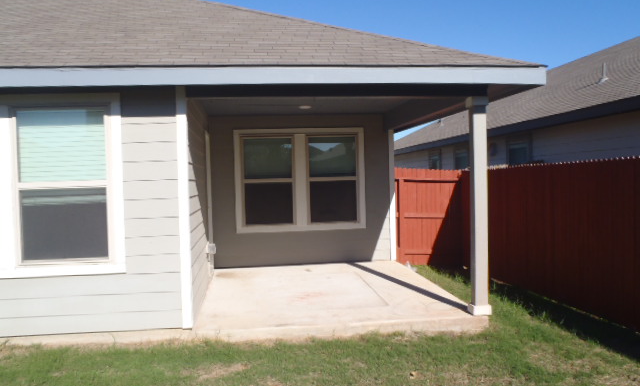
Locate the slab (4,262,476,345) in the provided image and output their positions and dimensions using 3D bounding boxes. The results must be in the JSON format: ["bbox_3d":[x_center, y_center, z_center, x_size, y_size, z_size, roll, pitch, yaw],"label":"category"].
[{"bbox_3d":[-0.805,1.311,6.704,4.612,0.132,3.532,-2,2,-7],"label":"slab"}]

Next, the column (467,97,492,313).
[{"bbox_3d":[1.623,0.131,5.295,0.172,2.207,0.165,-2,2,-7],"label":"column"}]

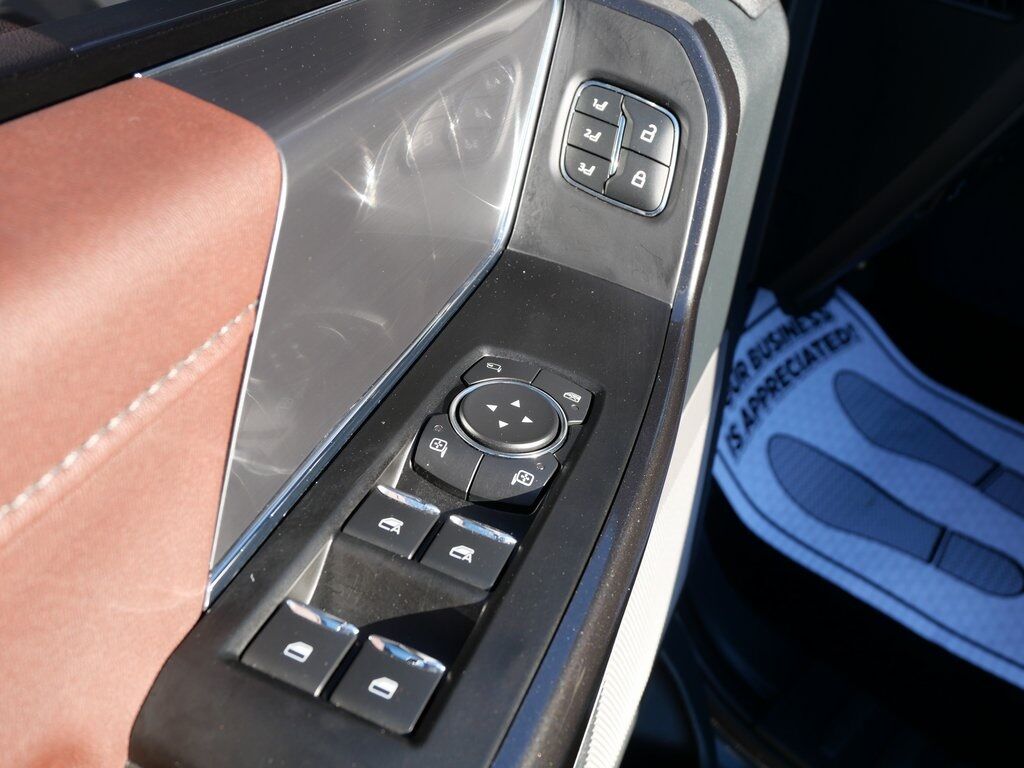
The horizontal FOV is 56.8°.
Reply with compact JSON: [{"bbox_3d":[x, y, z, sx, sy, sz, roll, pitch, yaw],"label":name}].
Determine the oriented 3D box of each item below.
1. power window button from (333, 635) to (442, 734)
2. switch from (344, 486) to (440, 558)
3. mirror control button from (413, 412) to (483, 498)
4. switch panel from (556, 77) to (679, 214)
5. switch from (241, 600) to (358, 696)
[{"bbox_3d":[-0.030,0.073,0.226,0.021,0.006,0.019,20,38,12],"label":"power window button"},{"bbox_3d":[-0.034,0.040,0.267,0.021,0.006,0.019,20,38,12],"label":"switch"},{"bbox_3d":[-0.020,0.022,0.295,0.024,0.005,0.029,20,38,12],"label":"mirror control button"},{"bbox_3d":[0.043,-0.092,0.373,0.046,0.043,0.006,18,14,14],"label":"switch panel"},{"bbox_3d":[-0.051,0.065,0.231,0.021,0.006,0.019,20,38,12],"label":"switch"}]

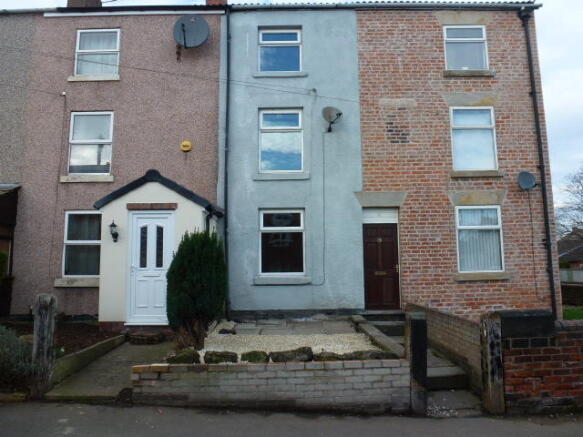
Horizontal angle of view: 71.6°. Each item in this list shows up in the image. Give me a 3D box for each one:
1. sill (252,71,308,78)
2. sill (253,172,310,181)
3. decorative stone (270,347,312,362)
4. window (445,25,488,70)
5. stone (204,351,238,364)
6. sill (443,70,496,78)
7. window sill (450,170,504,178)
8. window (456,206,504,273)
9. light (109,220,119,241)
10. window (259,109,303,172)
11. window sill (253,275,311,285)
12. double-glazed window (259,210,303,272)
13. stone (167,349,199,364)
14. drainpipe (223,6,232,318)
[{"bbox_3d":[-0.249,-3.354,9.525,1.293,0.130,0.150,-1,-7,-1],"label":"sill"},{"bbox_3d":[-0.225,-0.962,9.459,1.290,0.165,0.170,-1,-7,0],"label":"sill"},{"bbox_3d":[-0.006,1.646,4.894,0.510,0.150,0.250,-1,-7,-1],"label":"decorative stone"},{"bbox_3d":[4.212,-4.104,9.768,1.046,1.122,0.090,-1,-7,-1],"label":"window"},{"bbox_3d":[-0.909,1.808,5.248,0.420,0.150,0.240,-1,-7,0],"label":"stone"},{"bbox_3d":[4.249,-3.437,9.725,1.200,0.160,0.170,-1,-7,0],"label":"sill"},{"bbox_3d":[4.304,-1.015,9.434,1.200,0.160,0.170,-1,-7,0],"label":"window sill"},{"bbox_3d":[4.307,0.478,9.241,1.058,1.511,0.090,-1,-7,-1],"label":"window"},{"bbox_3d":[-3.210,0.237,7.311,0.140,0.380,0.200,-1,-7,-1],"label":"light"},{"bbox_3d":[-0.234,-1.814,9.468,1.013,1.539,0.090,-1,-7,-1],"label":"window"},{"bbox_3d":[-0.198,1.387,9.177,1.300,0.190,0.170,-1,-7,0],"label":"window sill"},{"bbox_3d":[-0.206,0.544,9.323,1.020,1.480,0.090,-1,-7,0],"label":"double-glazed window"},{"bbox_3d":[-1.402,1.802,5.252,0.420,0.165,0.250,-1,-7,0],"label":"stone"},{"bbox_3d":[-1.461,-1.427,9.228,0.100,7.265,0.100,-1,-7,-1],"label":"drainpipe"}]

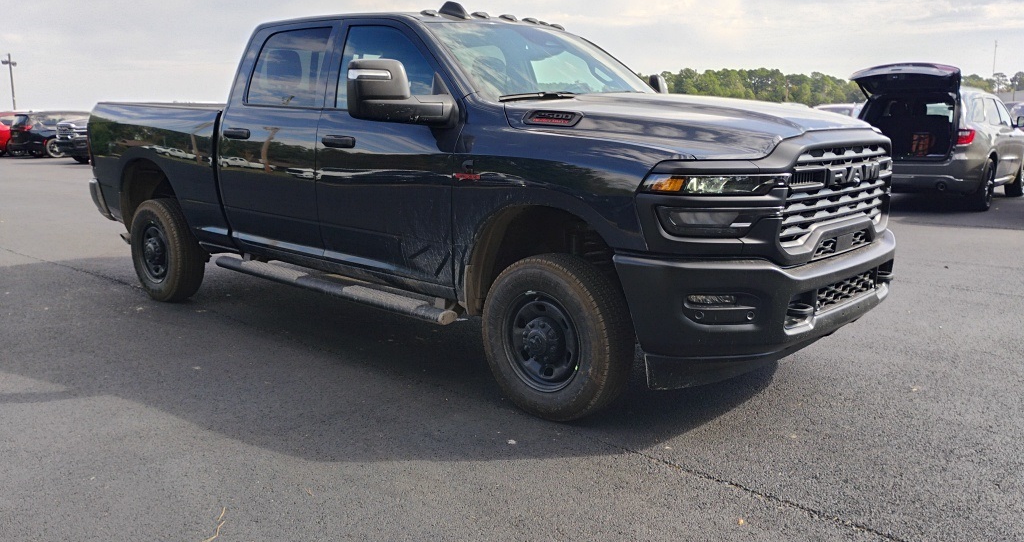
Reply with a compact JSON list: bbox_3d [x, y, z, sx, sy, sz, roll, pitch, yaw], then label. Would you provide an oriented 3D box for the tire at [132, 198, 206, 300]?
[{"bbox_3d":[-2.638,-0.162,6.358,0.775,0.775,0.260,10,14,41],"label":"tire"}]

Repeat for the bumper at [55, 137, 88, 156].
[{"bbox_3d":[-12.747,-3.623,24.300,2.000,0.530,0.600,9,14,39],"label":"bumper"}]

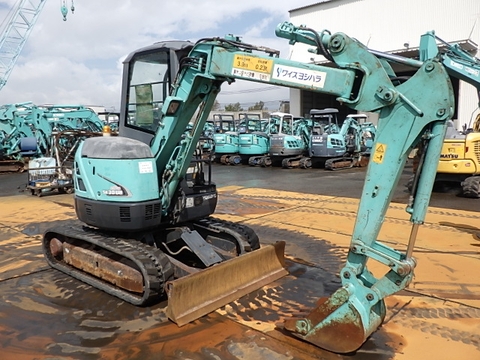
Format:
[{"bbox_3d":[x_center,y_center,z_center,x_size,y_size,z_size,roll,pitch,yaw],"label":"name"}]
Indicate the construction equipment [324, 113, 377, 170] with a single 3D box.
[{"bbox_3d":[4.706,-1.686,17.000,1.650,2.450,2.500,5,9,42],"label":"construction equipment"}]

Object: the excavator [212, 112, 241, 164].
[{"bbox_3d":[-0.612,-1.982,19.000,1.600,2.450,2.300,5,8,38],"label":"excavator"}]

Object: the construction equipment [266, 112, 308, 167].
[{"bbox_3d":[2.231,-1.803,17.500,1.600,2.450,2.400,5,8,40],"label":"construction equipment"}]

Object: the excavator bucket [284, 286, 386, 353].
[{"bbox_3d":[0.750,0.947,2.984,0.640,0.460,0.540,5,8,37],"label":"excavator bucket"}]

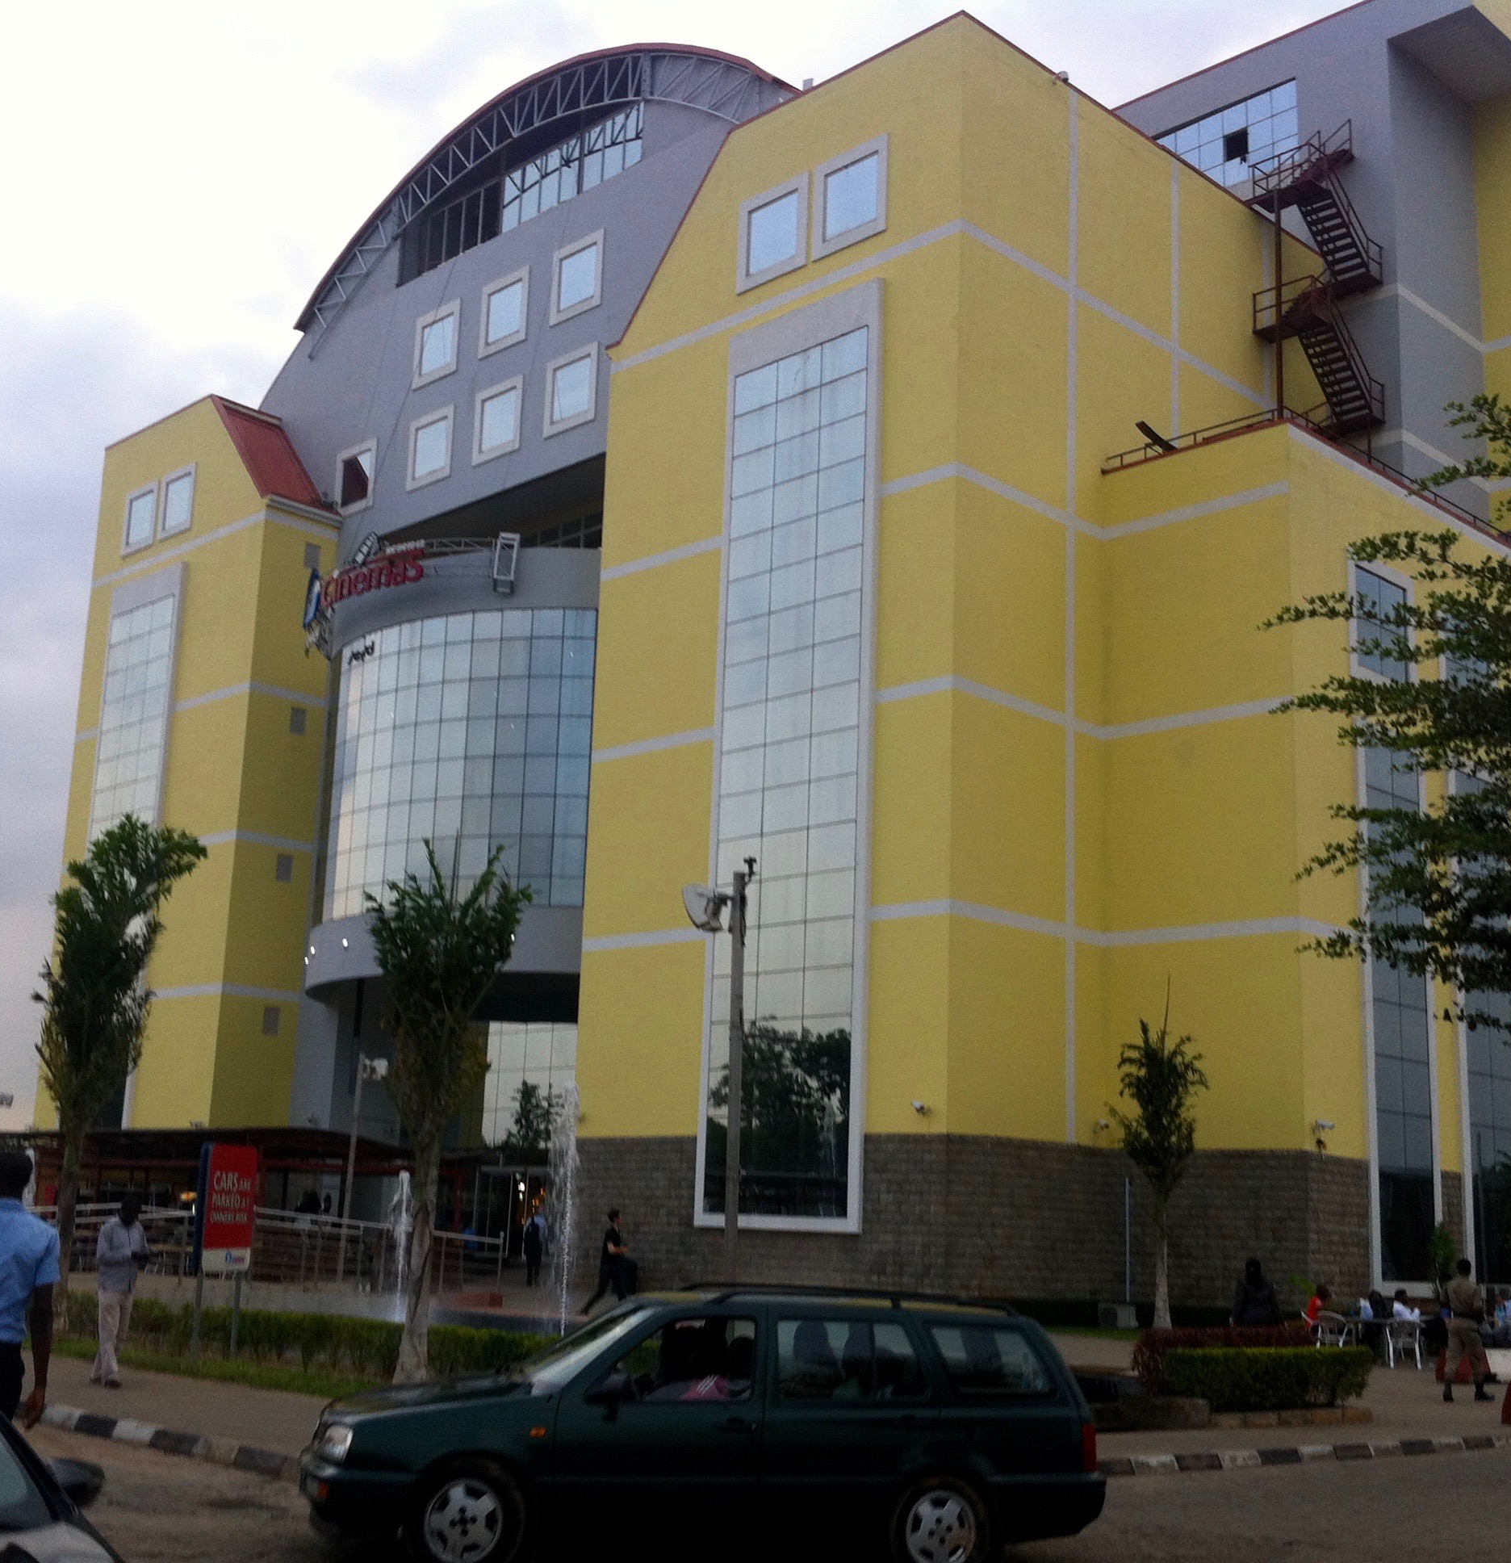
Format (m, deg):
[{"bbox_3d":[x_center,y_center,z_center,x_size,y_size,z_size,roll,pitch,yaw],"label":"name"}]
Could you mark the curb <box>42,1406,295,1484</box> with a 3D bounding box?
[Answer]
[{"bbox_3d":[-4.507,4.982,16.089,0.180,0.130,4.189,13,-17,-40],"label":"curb"}]

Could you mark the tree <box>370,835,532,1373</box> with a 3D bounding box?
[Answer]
[{"bbox_3d":[-3.277,3.388,22.029,1.500,5.554,1.500,2,-12,0],"label":"tree"}]

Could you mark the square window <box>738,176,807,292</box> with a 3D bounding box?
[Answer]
[{"bbox_3d":[0.425,-12.906,49.796,2.266,2.348,0.200,-11,-18,44],"label":"square window"}]

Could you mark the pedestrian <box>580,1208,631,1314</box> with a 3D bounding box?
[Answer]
[{"bbox_3d":[-2.495,7.863,34.704,0.800,1.703,0.500,-2,-13,18],"label":"pedestrian"}]

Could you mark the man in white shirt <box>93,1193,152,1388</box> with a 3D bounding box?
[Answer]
[{"bbox_3d":[-5.997,4.805,20.032,0.480,1.749,0.380,11,-15,-36],"label":"man in white shirt"}]

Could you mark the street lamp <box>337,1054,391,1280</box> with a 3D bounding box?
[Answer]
[{"bbox_3d":[-7.804,7.700,41.764,0.700,4.607,0.400,0,-13,10],"label":"street lamp"}]

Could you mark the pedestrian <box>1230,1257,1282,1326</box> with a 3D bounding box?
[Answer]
[{"bbox_3d":[6.355,6.888,26.814,0.550,1.680,0.380,1,-13,6],"label":"pedestrian"}]

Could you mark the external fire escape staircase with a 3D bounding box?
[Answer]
[{"bbox_3d":[15.994,-14.491,60.120,3.720,10.490,2.067,13,-17,-42],"label":"external fire escape staircase"}]

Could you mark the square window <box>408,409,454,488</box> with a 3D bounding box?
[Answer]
[{"bbox_3d":[-10.871,-11.149,70.842,0.200,2.500,2.500,13,-17,-42],"label":"square window"}]

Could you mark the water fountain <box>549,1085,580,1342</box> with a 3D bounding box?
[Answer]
[{"bbox_3d":[-2.537,5.701,28.174,0.420,3.293,0.420,2,-12,0],"label":"water fountain"}]

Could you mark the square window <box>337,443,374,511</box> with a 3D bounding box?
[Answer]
[{"bbox_3d":[-12.590,-9.520,66.579,2.163,2.235,0.200,-11,-18,44],"label":"square window"}]

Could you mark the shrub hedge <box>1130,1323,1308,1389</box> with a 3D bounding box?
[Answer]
[{"bbox_3d":[5.518,6.802,25.047,0.650,0.700,3.300,-10,-17,43],"label":"shrub hedge"}]

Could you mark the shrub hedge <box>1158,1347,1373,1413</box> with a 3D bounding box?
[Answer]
[{"bbox_3d":[5.107,6.005,21.352,2.600,0.640,0.800,13,-17,-41],"label":"shrub hedge"}]

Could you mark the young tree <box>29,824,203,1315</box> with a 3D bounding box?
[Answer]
[{"bbox_3d":[-8.550,3.754,27.838,2.100,6.793,2.000,6,-13,-17],"label":"young tree"}]

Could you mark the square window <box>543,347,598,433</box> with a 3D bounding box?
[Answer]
[{"bbox_3d":[-5.135,-10.889,58.881,2.100,2.200,0.200,-10,-17,44],"label":"square window"}]

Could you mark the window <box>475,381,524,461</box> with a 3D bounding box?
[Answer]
[{"bbox_3d":[-7.502,-10.508,61.629,2.163,2.235,0.200,-11,-18,44],"label":"window"}]

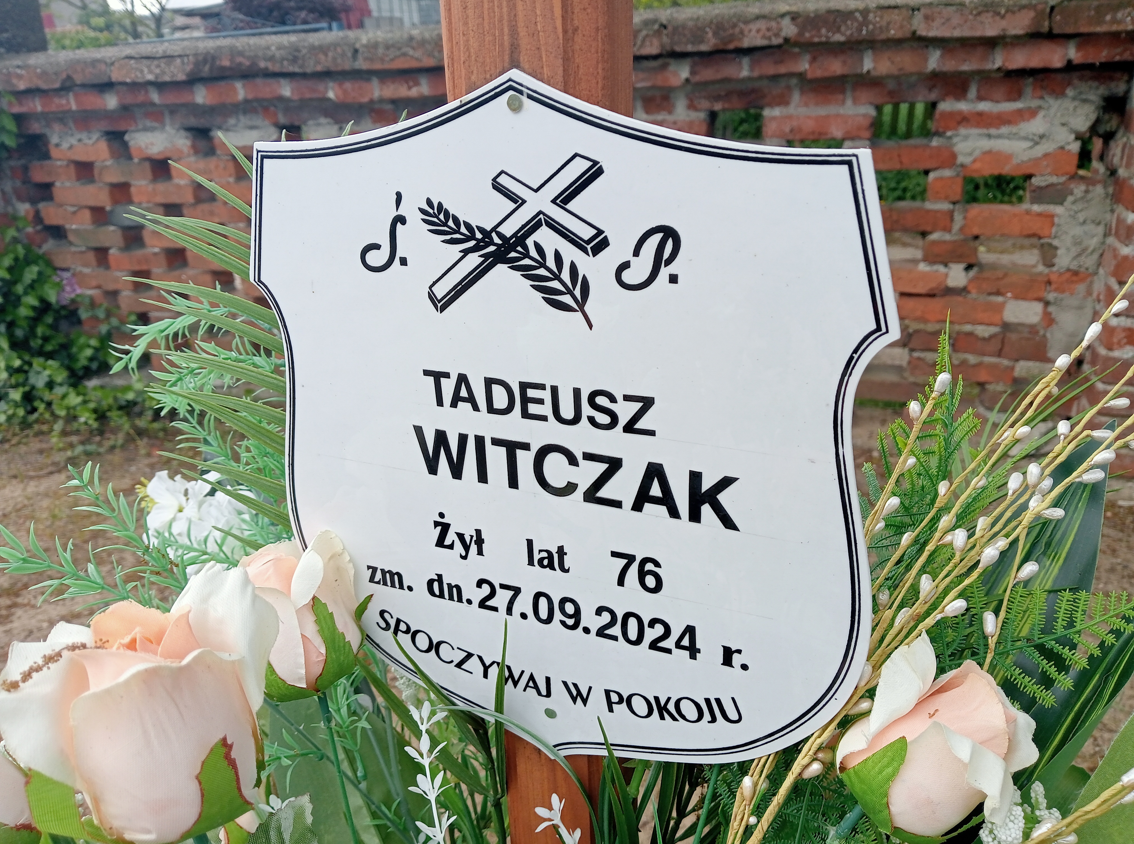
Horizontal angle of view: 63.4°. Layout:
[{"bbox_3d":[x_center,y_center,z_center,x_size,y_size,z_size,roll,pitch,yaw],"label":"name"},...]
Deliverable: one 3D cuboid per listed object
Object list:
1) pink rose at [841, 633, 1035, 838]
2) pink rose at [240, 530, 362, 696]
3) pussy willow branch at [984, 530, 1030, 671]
[{"bbox_3d":[0.147,0.126,0.365,0.076,0.072,0.070,21,23,26],"label":"pink rose"},{"bbox_3d":[-0.115,0.084,0.400,0.056,0.069,0.054,-9,22,-18],"label":"pink rose"},{"bbox_3d":[0.192,0.077,0.400,0.018,0.066,0.016,19,14,27],"label":"pussy willow branch"}]

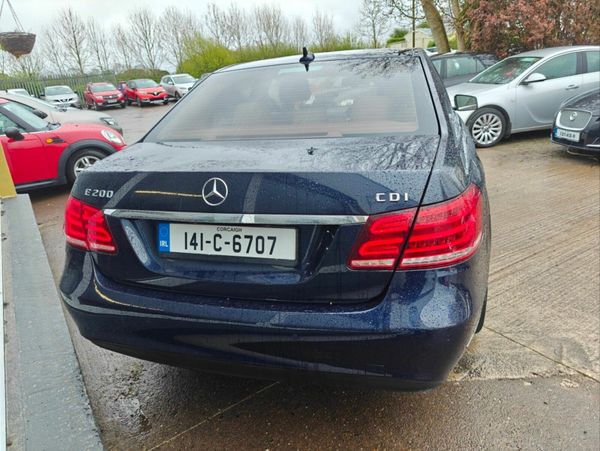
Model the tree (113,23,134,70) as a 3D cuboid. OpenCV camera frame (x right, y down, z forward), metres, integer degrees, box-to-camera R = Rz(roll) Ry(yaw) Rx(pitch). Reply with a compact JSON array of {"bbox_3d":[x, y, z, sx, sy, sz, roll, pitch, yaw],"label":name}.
[{"bbox_3d":[-17.153,-16.415,41.833,2.010,6.858,2.010,-3,20,0],"label":"tree"}]

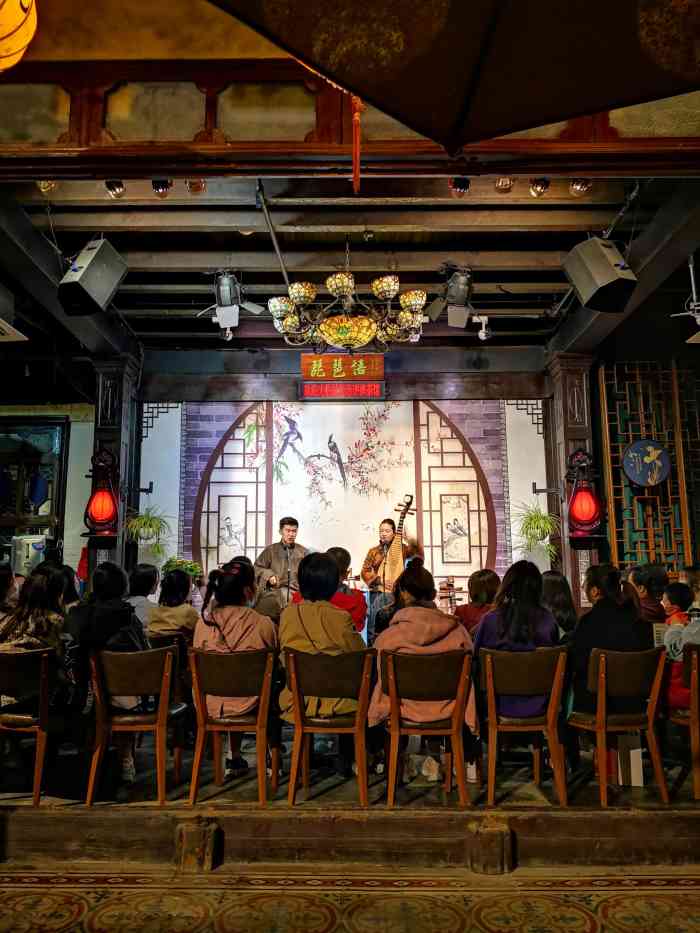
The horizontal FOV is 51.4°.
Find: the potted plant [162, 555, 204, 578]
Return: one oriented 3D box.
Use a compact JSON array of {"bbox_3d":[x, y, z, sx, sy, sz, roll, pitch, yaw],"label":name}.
[{"bbox_3d":[-1.563,0.965,6.750,0.400,0.340,0.380,0,-9,0],"label":"potted plant"}]

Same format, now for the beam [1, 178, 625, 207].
[{"bbox_3d":[-0.134,-1.797,4.789,4.180,0.130,0.086,0,-9,0],"label":"beam"}]

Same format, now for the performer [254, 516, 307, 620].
[{"bbox_3d":[-0.616,1.085,6.609,0.580,1.300,0.720,2,-9,-12],"label":"performer"}]

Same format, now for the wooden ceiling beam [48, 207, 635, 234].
[{"bbox_3d":[-0.135,-1.740,5.143,4.220,0.130,0.091,0,-9,0],"label":"wooden ceiling beam"}]

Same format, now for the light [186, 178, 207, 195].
[{"bbox_3d":[-0.916,-1.665,4.313,0.130,0.130,0.140,0,-10,-1],"label":"light"}]

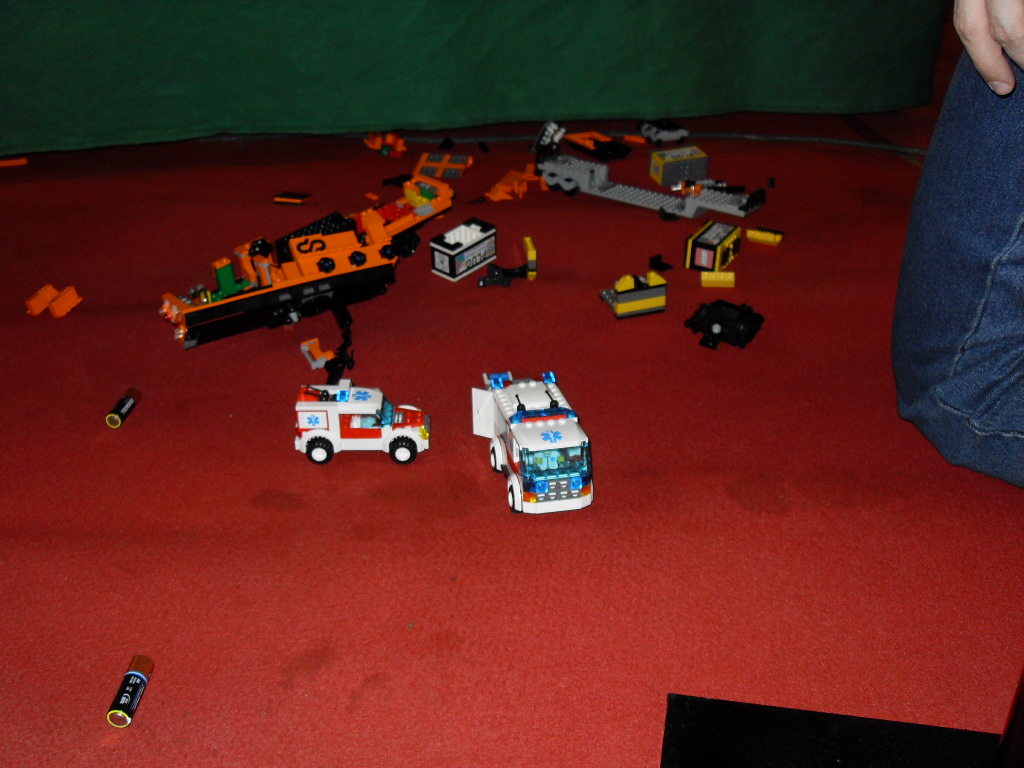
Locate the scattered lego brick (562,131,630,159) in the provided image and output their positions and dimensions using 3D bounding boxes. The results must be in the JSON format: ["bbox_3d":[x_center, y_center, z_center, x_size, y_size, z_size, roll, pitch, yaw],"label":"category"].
[{"bbox_3d":[0.114,-0.319,1.459,0.042,0.014,0.080,-27,40,-36],"label":"scattered lego brick"}]

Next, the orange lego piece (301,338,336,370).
[{"bbox_3d":[-0.173,-0.026,0.980,0.026,0.010,0.034,-12,33,-20],"label":"orange lego piece"}]

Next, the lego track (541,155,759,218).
[{"bbox_3d":[0.157,-0.225,1.297,0.268,0.032,0.050,19,33,29],"label":"lego track"}]

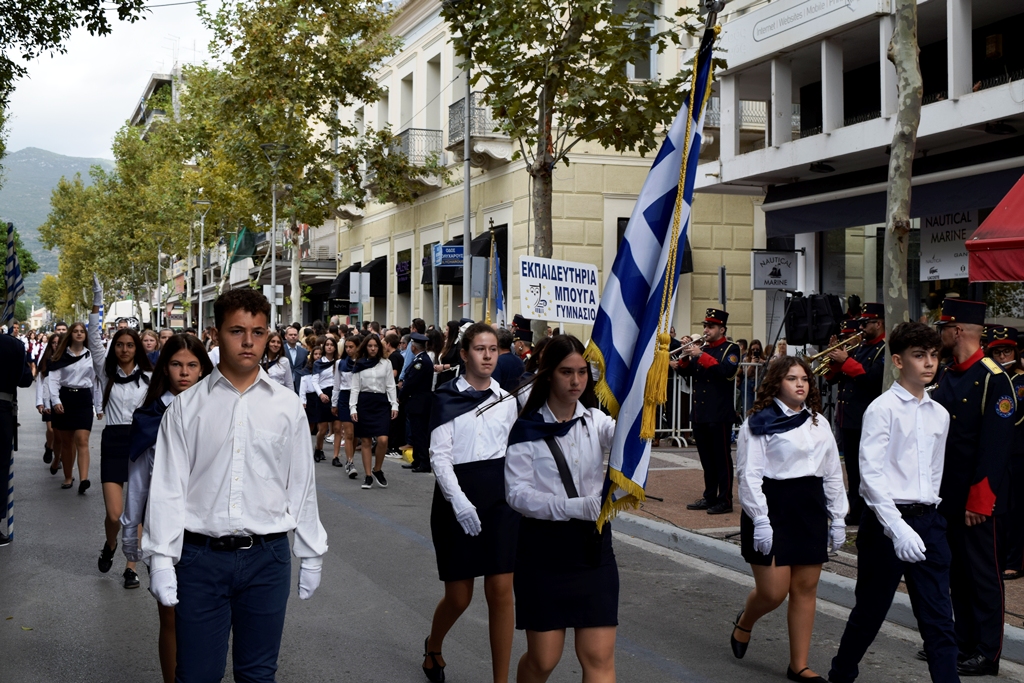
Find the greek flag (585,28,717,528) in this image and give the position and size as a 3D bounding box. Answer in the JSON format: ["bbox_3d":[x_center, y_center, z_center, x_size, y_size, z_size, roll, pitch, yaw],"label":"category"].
[{"bbox_3d":[0.432,-0.227,4.300,0.310,1.640,0.270,10,9,6],"label":"greek flag"}]

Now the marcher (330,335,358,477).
[{"bbox_3d":[-1.862,0.740,14.900,0.450,1.630,0.420,1,-1,-21],"label":"marcher"}]

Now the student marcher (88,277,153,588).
[{"bbox_3d":[-2.530,0.588,8.500,0.500,2.000,0.550,0,0,-16],"label":"student marcher"}]

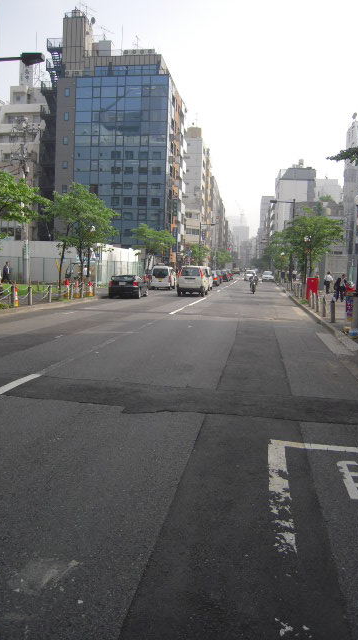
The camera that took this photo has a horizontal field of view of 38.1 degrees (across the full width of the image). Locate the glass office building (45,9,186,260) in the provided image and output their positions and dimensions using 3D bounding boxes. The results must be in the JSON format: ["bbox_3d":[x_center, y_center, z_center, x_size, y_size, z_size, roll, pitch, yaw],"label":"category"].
[{"bbox_3d":[-7.939,-23.386,76.648,16.000,34.000,15.500,3,6,8],"label":"glass office building"}]

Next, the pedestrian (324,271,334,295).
[{"bbox_3d":[11.310,-2.808,39.071,0.550,1.710,0.350,3,6,8],"label":"pedestrian"}]

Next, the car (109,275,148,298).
[{"bbox_3d":[-2.634,-2.011,30.207,1.720,1.320,4.350,3,6,7],"label":"car"}]

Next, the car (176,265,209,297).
[{"bbox_3d":[1.154,-2.490,33.369,1.700,1.890,4.400,3,6,9],"label":"car"}]

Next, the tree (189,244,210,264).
[{"bbox_3d":[3.409,-8.948,79.735,3.300,5.300,3.300,3,6,9],"label":"tree"}]

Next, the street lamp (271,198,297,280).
[{"bbox_3d":[9.856,-6.998,48.240,2.250,8.150,0.380,3,6,9],"label":"street lamp"}]

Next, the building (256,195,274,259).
[{"bbox_3d":[39.603,-34.153,210.161,12.000,32.000,15.000,3,6,6],"label":"building"}]

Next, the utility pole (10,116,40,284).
[{"bbox_3d":[-11.872,-9.343,40.697,2.100,13.000,1.400,3,6,8],"label":"utility pole"}]

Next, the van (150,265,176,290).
[{"bbox_3d":[-1.134,-3.480,42.393,1.580,1.900,3.700,3,6,8],"label":"van"}]

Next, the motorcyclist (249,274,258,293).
[{"bbox_3d":[5.572,-2.739,38.515,0.720,1.600,1.900,3,6,8],"label":"motorcyclist"}]

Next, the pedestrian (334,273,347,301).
[{"bbox_3d":[9.201,-1.842,29.419,0.550,1.620,0.500,-1,7,-28],"label":"pedestrian"}]

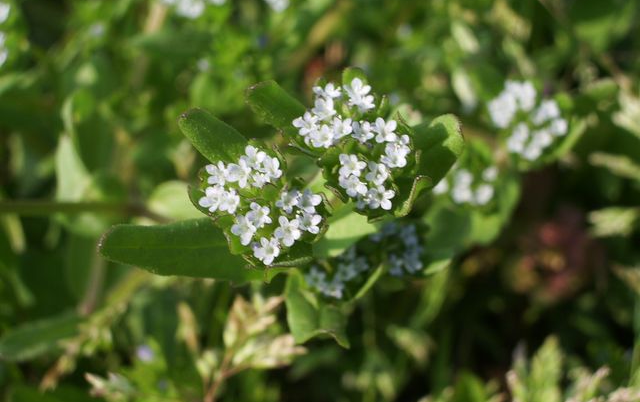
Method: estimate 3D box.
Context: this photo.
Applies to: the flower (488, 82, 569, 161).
[{"bbox_3d":[0.030,-0.011,0.165,0.011,0.006,0.011,0,47,0],"label":"flower"}]

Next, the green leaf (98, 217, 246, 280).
[{"bbox_3d":[-0.016,0.005,0.132,0.018,0.003,0.007,-2,47,-2],"label":"green leaf"}]

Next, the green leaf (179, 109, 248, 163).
[{"bbox_3d":[-0.012,-0.007,0.136,0.011,0.003,0.005,33,55,27],"label":"green leaf"}]

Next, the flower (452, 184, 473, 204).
[{"bbox_3d":[0.022,-0.001,0.177,0.003,0.002,0.003,0,47,0],"label":"flower"}]

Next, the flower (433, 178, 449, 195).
[{"bbox_3d":[0.018,-0.002,0.175,0.002,0.001,0.002,0,47,0],"label":"flower"}]

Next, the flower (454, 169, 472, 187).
[{"bbox_3d":[0.022,-0.003,0.178,0.003,0.001,0.003,0,47,0],"label":"flower"}]

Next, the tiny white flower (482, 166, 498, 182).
[{"bbox_3d":[0.027,-0.004,0.179,0.002,0.001,0.002,0,47,0],"label":"tiny white flower"}]

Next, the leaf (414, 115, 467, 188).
[{"bbox_3d":[0.014,-0.006,0.137,0.008,0.004,0.010,0,47,0],"label":"leaf"}]

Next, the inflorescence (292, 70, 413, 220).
[{"bbox_3d":[0.004,-0.007,0.132,0.014,0.009,0.014,0,47,0],"label":"inflorescence"}]

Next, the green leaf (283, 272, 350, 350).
[{"bbox_3d":[0.000,0.013,0.142,0.008,0.004,0.009,0,47,0],"label":"green leaf"}]

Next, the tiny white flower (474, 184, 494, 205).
[{"bbox_3d":[0.026,-0.001,0.178,0.003,0.002,0.003,0,47,0],"label":"tiny white flower"}]

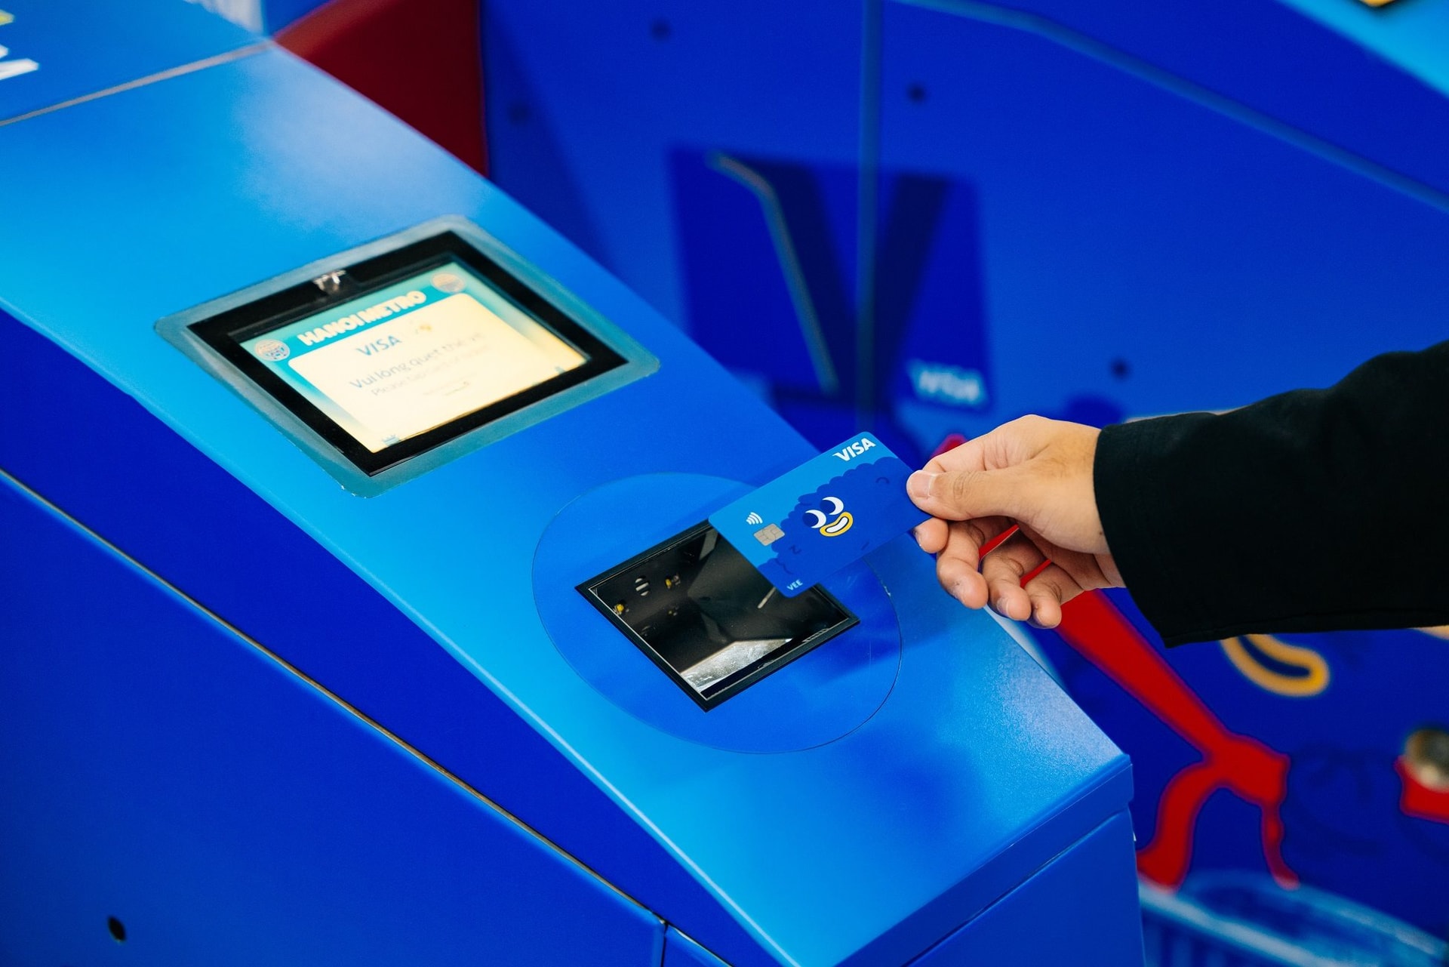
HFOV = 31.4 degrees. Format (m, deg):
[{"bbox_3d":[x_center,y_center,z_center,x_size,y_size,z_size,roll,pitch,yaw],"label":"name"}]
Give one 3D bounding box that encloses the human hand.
[{"bbox_3d":[0.120,0.015,1.050,0.105,0.080,0.075,-5,25,13],"label":"human hand"}]

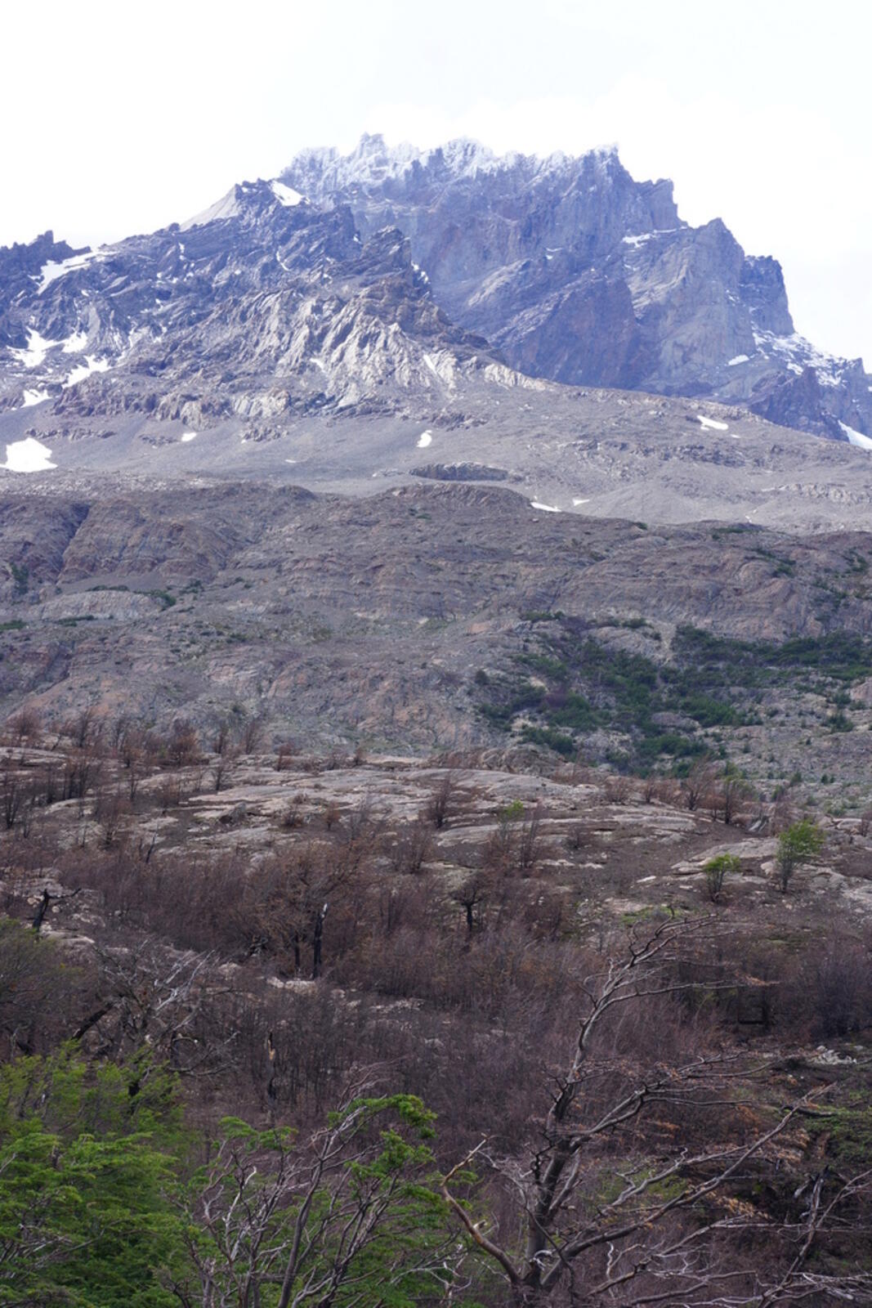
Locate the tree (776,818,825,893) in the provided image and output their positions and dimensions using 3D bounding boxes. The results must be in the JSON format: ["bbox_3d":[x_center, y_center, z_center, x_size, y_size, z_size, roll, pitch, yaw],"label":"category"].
[{"bbox_3d":[14.552,8.025,84.000,1.954,2.974,1.900,0,-3,0],"label":"tree"}]

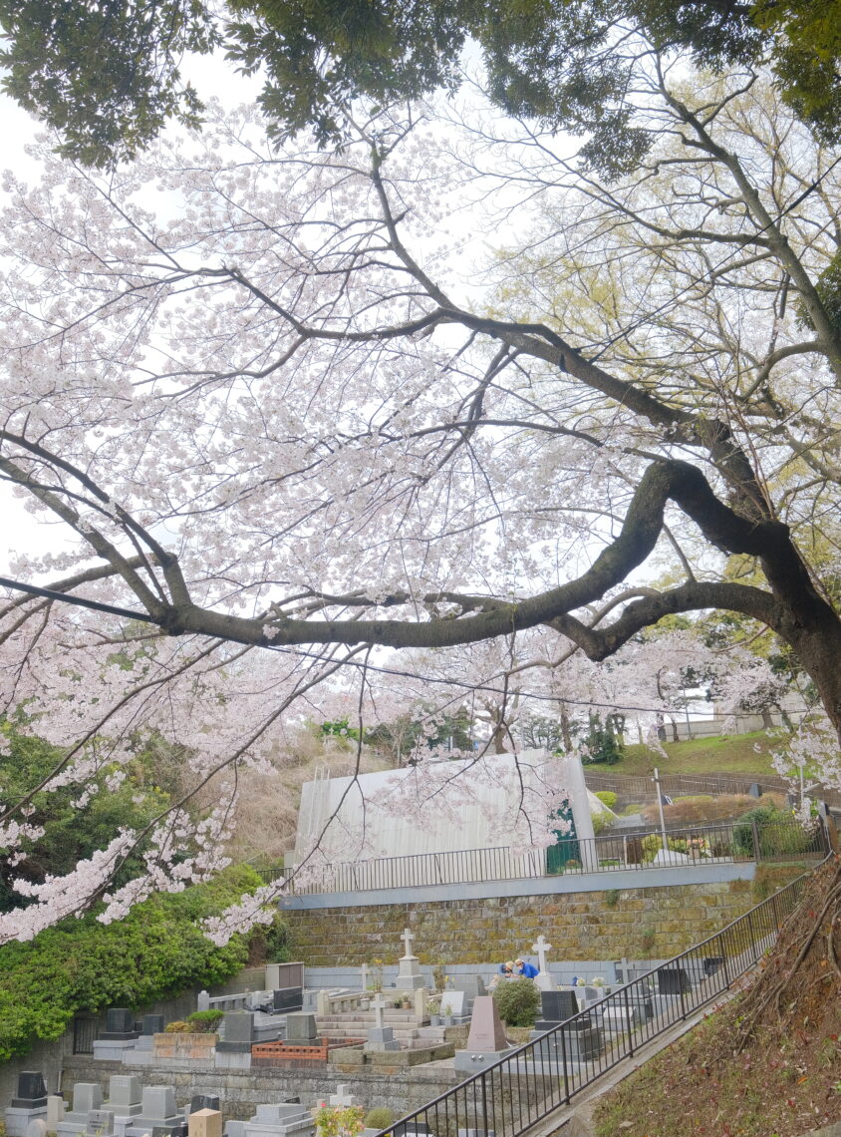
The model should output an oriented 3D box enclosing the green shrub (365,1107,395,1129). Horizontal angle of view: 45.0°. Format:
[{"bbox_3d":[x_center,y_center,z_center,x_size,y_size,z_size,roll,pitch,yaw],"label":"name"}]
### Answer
[{"bbox_3d":[-0.698,9.551,17.582,0.505,0.515,0.505,-3,-18,-1],"label":"green shrub"}]

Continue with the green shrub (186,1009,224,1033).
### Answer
[{"bbox_3d":[-4.311,9.092,20.400,0.740,0.500,0.650,-15,-21,31],"label":"green shrub"}]

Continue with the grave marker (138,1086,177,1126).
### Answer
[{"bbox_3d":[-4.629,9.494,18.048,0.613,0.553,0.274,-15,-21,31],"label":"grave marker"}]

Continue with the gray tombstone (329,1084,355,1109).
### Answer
[{"bbox_3d":[-1.313,9.366,17.221,0.453,1.133,0.227,-14,-21,29],"label":"gray tombstone"}]

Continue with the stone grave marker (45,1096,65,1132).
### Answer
[{"bbox_3d":[-7.253,10.827,20.220,0.324,0.615,0.142,-15,-21,31],"label":"stone grave marker"}]

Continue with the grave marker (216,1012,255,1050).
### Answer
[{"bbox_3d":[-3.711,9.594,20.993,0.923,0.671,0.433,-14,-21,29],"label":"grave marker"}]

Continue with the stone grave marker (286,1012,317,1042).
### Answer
[{"bbox_3d":[-2.278,8.815,19.549,0.528,0.446,0.260,-15,-21,31],"label":"stone grave marker"}]

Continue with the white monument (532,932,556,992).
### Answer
[{"bbox_3d":[3.304,10.634,27.067,0.597,1.660,0.494,-14,-21,29],"label":"white monument"}]

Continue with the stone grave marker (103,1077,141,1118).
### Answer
[{"bbox_3d":[-5.906,10.509,20.301,0.786,0.670,0.453,-14,-21,29],"label":"stone grave marker"}]

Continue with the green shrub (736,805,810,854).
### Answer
[{"bbox_3d":[9.898,7.391,28.716,2.060,1.442,1.442,-14,-21,29],"label":"green shrub"}]

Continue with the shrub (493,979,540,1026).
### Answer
[{"bbox_3d":[1.940,8.702,20.400,0.950,0.950,0.900,-3,-18,-1],"label":"shrub"}]

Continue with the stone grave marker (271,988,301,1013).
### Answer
[{"bbox_3d":[-3.159,10.045,23.664,0.206,0.473,0.998,-14,-21,29],"label":"stone grave marker"}]

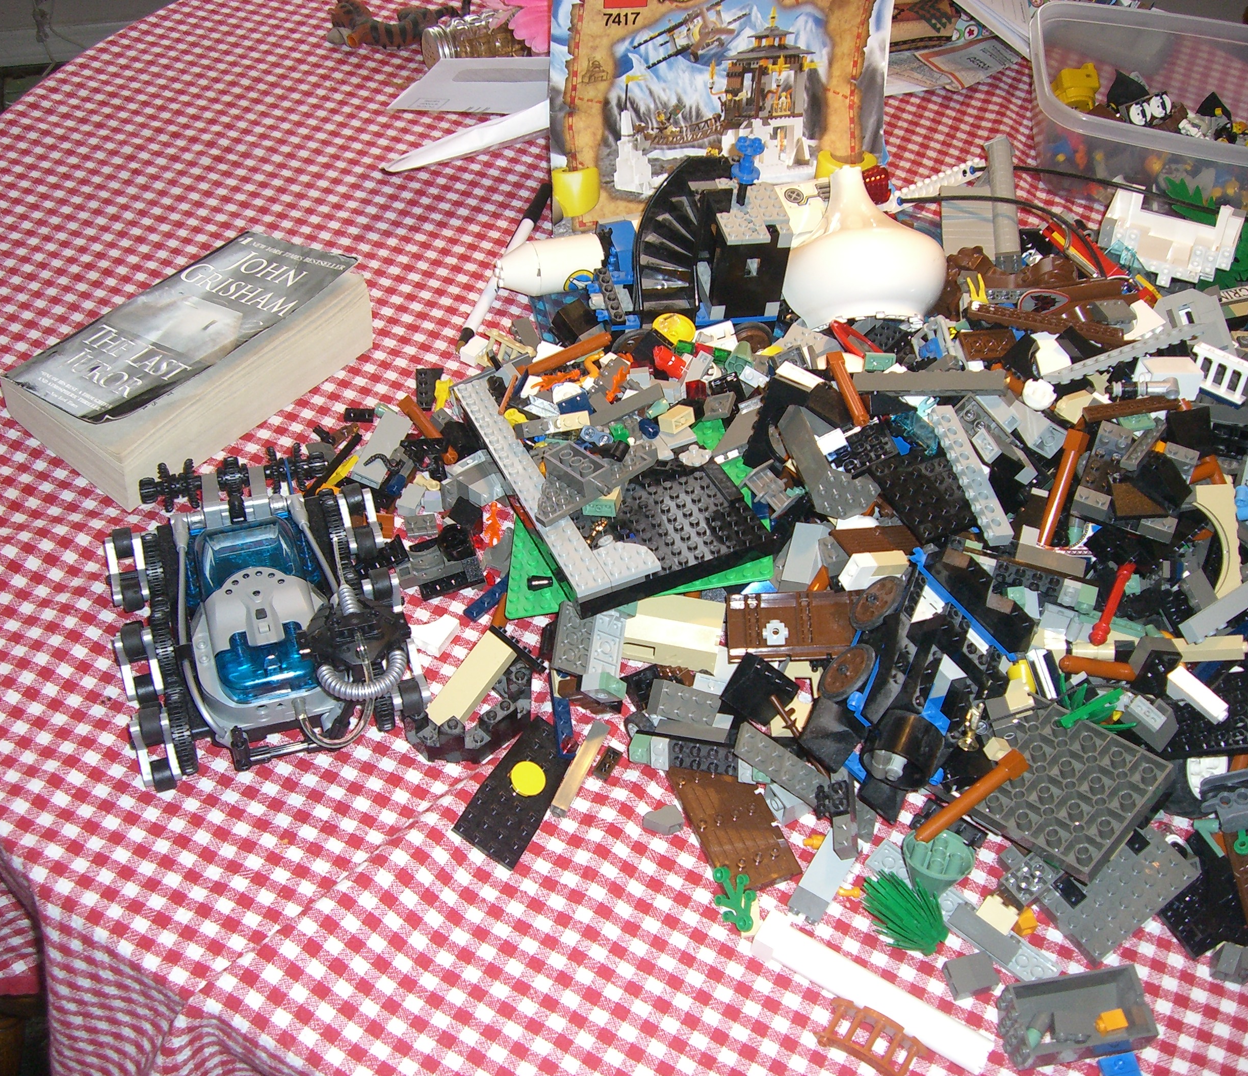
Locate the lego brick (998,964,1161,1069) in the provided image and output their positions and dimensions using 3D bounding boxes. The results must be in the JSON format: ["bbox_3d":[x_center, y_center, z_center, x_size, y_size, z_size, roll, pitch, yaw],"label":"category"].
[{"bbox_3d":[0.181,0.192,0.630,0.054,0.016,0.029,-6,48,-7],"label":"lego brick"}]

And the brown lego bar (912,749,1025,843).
[{"bbox_3d":[0.152,0.113,0.688,0.059,0.009,0.009,-32,57,-23],"label":"brown lego bar"}]

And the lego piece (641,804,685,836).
[{"bbox_3d":[0.017,0.127,0.702,0.016,0.008,0.011,-15,50,-17],"label":"lego piece"}]

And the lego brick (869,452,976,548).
[{"bbox_3d":[0.144,-0.020,0.742,0.045,0.005,0.048,-18,58,-24],"label":"lego brick"}]

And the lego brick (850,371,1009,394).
[{"bbox_3d":[0.160,-0.082,0.828,0.080,0.008,0.011,0,74,11],"label":"lego brick"}]

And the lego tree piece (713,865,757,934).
[{"bbox_3d":[0.047,0.154,0.673,0.018,0.007,0.030,-12,65,-14],"label":"lego tree piece"}]

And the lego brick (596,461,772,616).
[{"bbox_3d":[0.013,-0.003,0.748,0.094,0.011,0.074,-19,39,-13],"label":"lego brick"}]

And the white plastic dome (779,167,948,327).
[{"bbox_3d":[0.128,-0.158,0.860,0.090,0.090,0.085,-8,91,1],"label":"white plastic dome"}]

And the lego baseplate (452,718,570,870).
[{"bbox_3d":[-0.047,0.114,0.705,0.032,0.005,0.072,34,51,0],"label":"lego baseplate"}]

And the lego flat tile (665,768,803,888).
[{"bbox_3d":[0.050,0.127,0.705,0.033,0.005,0.065,-14,50,-16],"label":"lego flat tile"}]

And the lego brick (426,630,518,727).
[{"bbox_3d":[-0.068,0.066,0.714,0.016,0.008,0.050,24,51,18],"label":"lego brick"}]

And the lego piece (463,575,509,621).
[{"bbox_3d":[-0.065,0.031,0.786,0.008,0.004,0.034,33,55,25],"label":"lego piece"}]

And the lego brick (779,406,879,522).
[{"bbox_3d":[0.100,-0.037,0.775,0.037,0.022,0.066,-16,49,-5],"label":"lego brick"}]

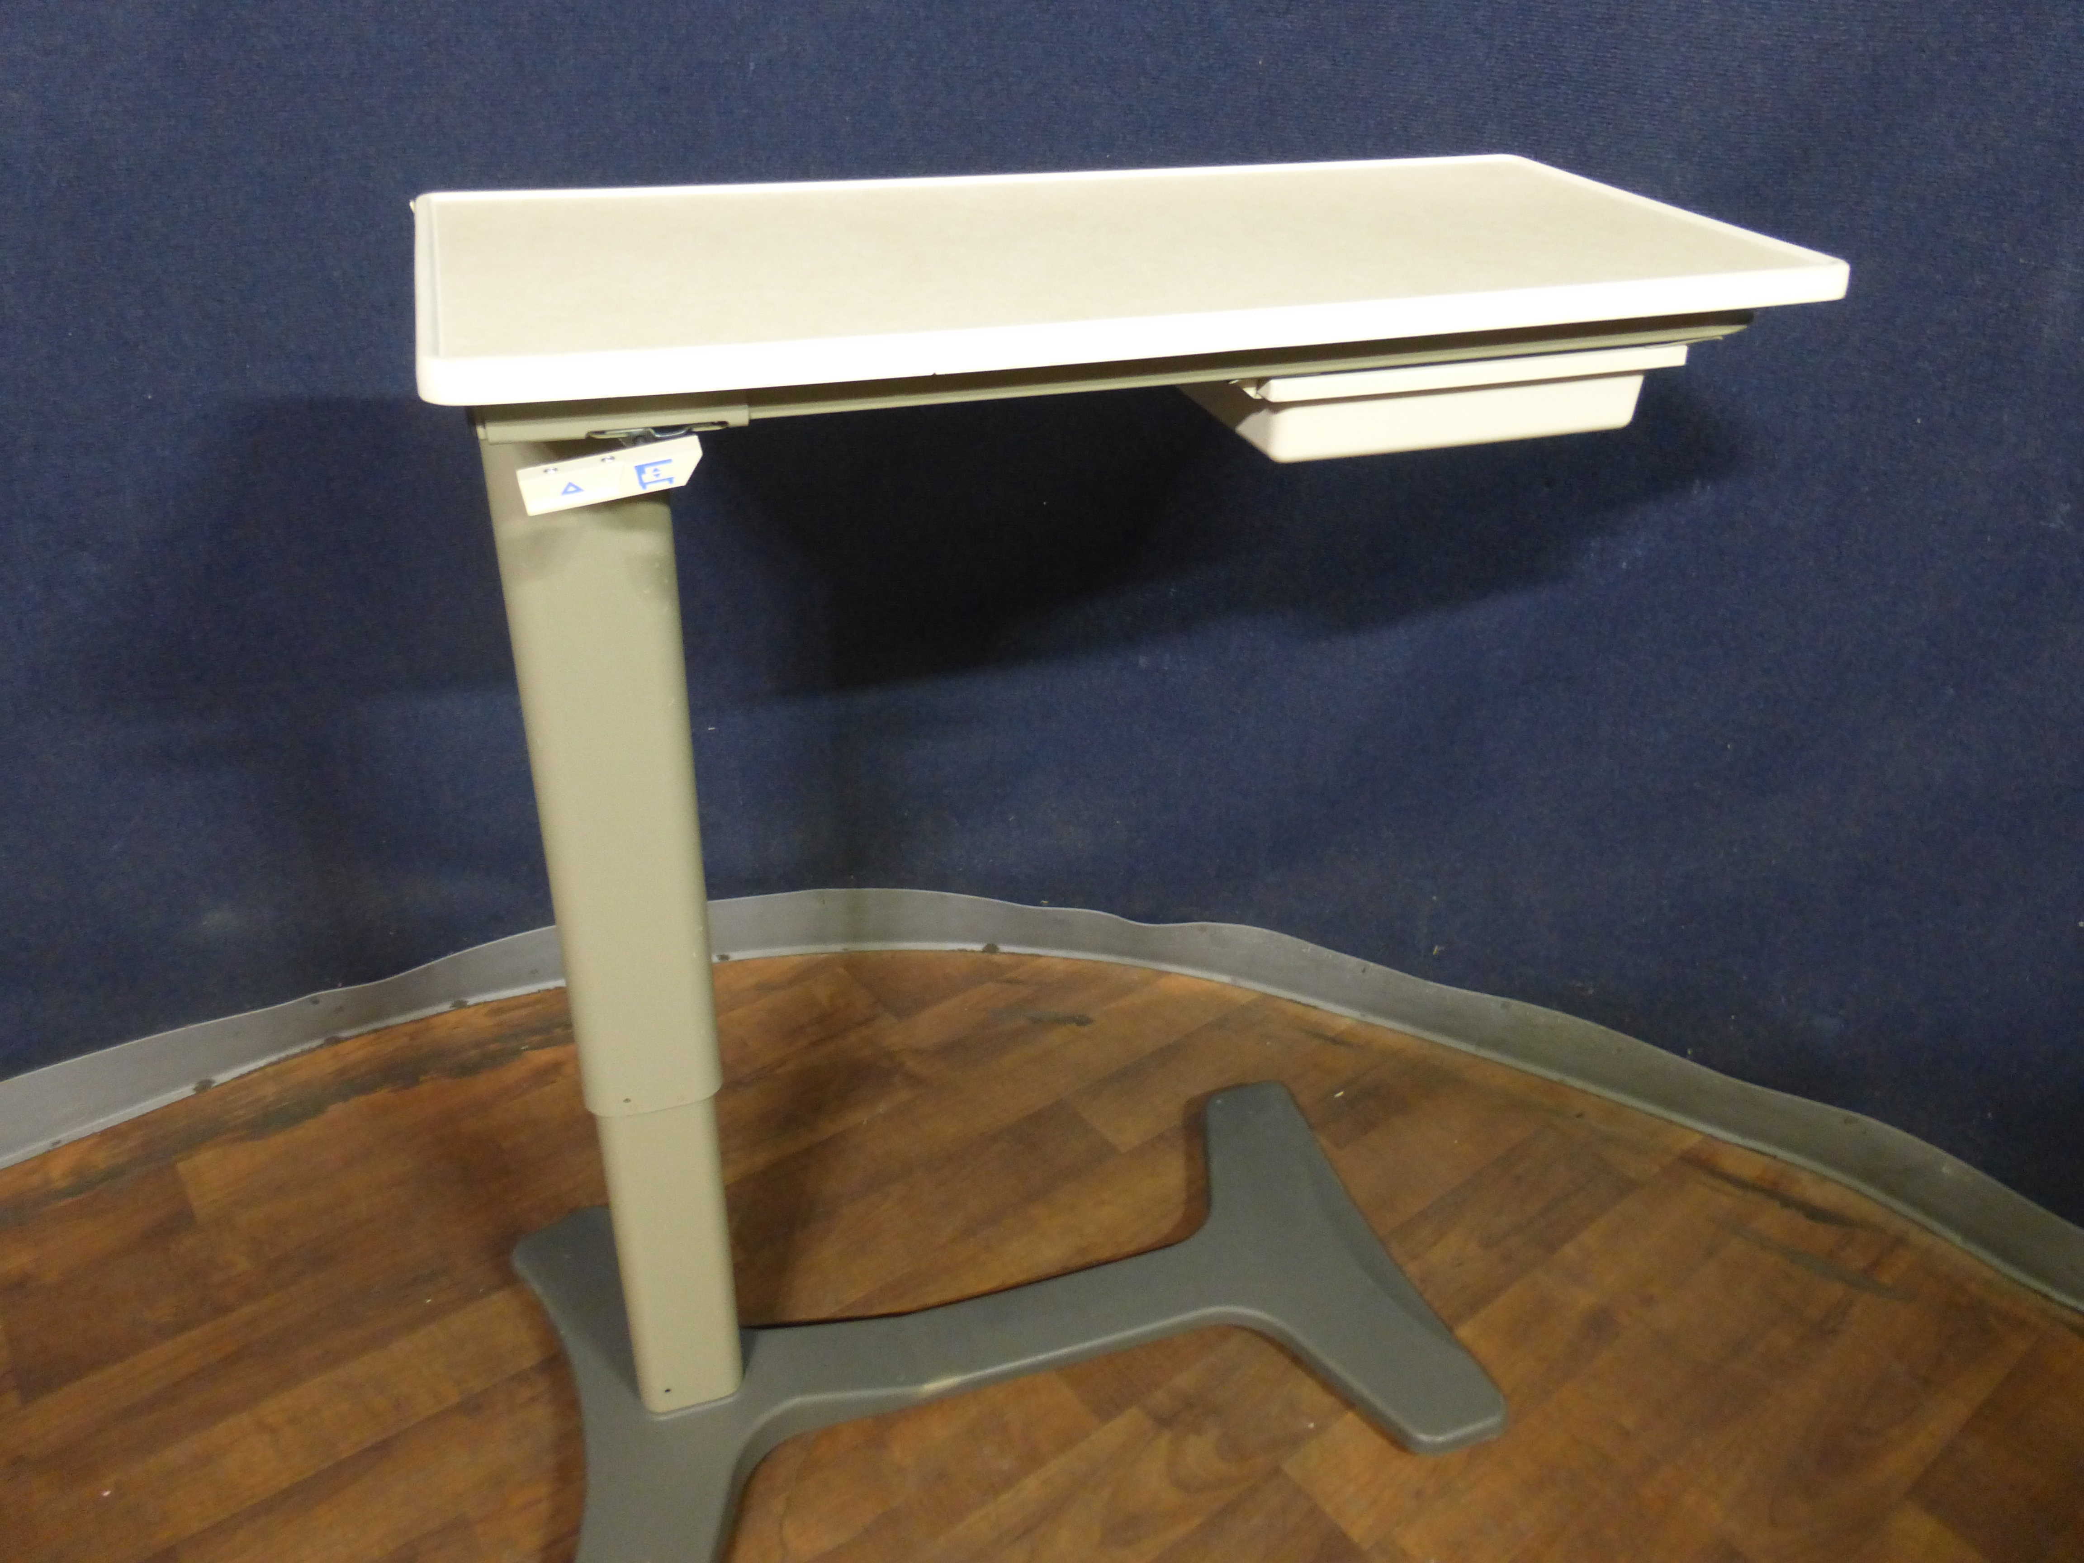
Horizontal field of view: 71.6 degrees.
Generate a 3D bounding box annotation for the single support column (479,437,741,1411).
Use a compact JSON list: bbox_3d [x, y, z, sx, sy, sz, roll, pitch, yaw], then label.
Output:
[{"bbox_3d":[-0.290,0.152,1.052,0.097,0.889,0.075,-9,35,-18],"label":"single support column"}]

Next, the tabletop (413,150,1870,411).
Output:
[{"bbox_3d":[0.049,-0.324,0.879,0.800,0.022,0.348,-10,35,-18],"label":"tabletop"}]

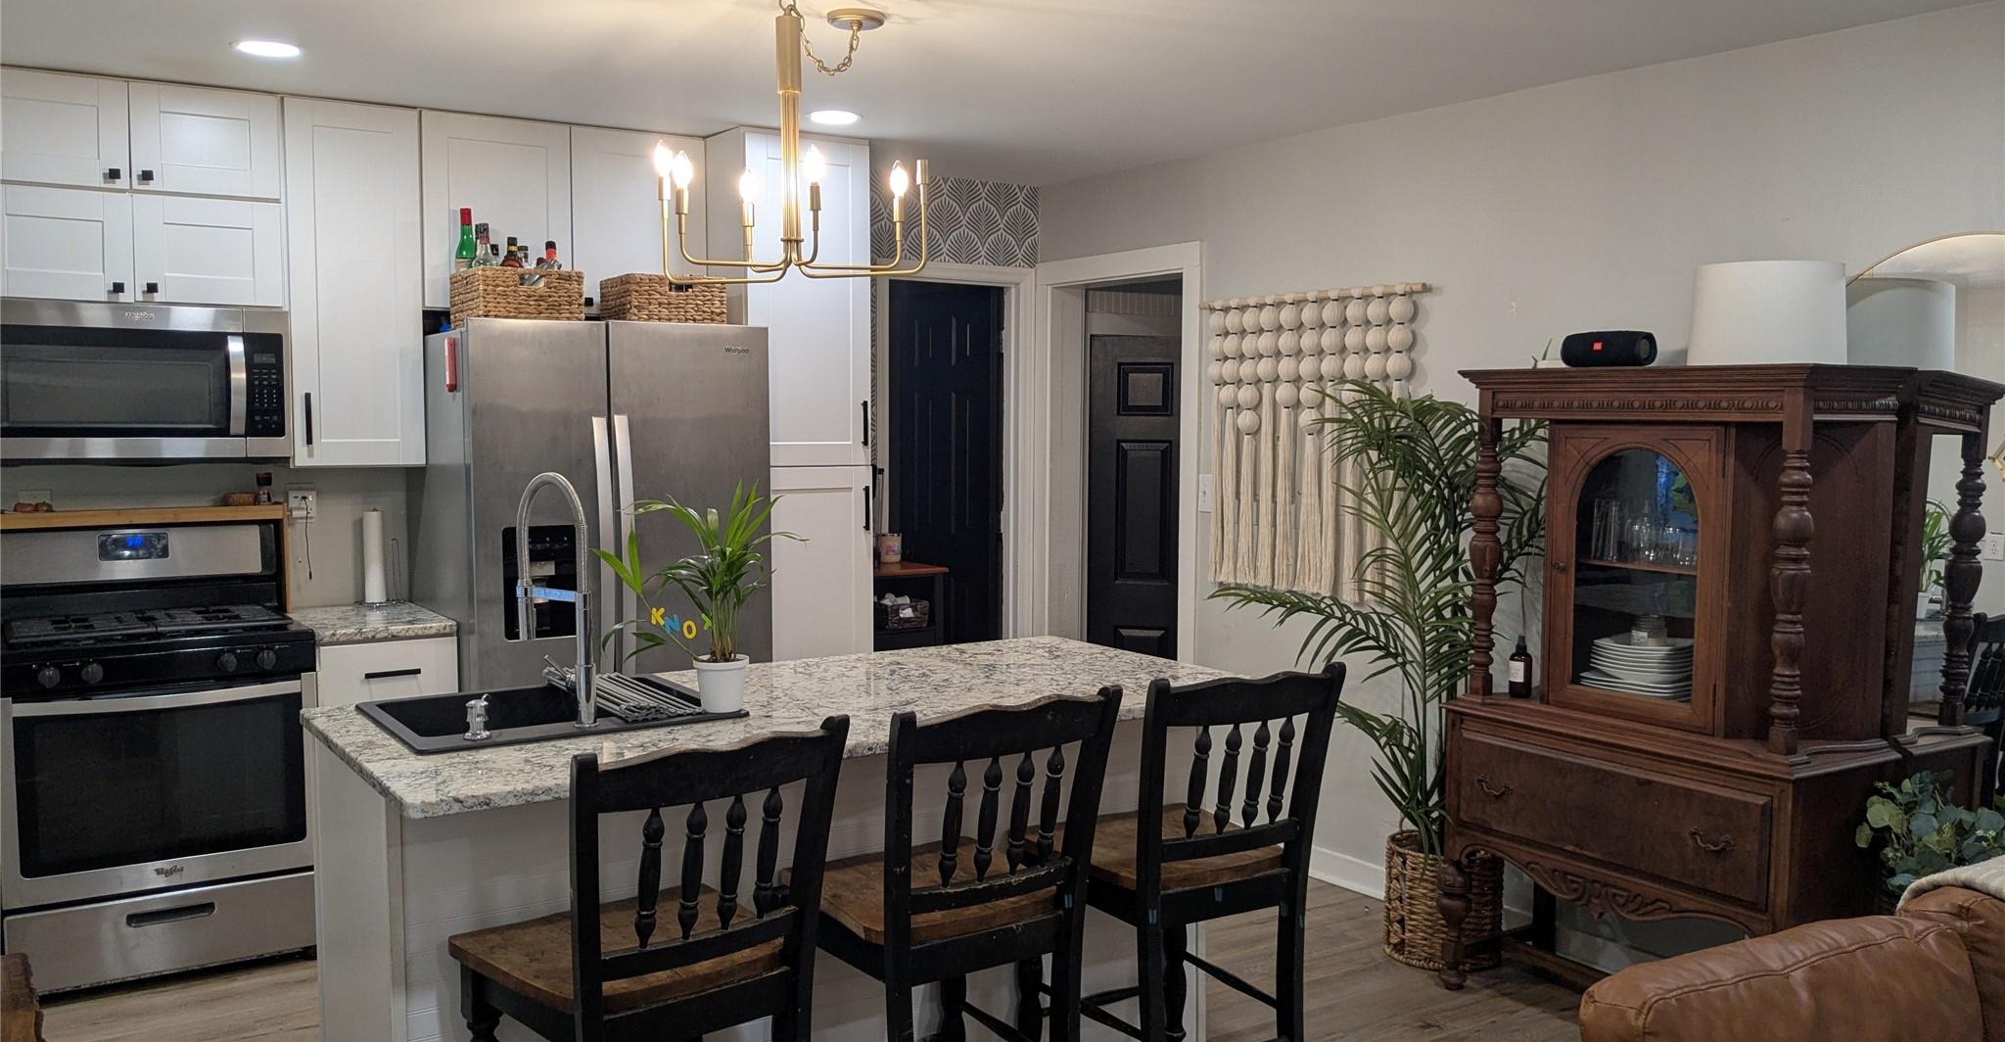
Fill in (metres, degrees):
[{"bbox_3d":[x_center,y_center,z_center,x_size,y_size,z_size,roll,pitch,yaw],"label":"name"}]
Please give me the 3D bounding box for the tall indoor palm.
[{"bbox_3d":[1.068,0.276,4.454,0.620,1.340,0.920,-3,5,-33],"label":"tall indoor palm"}]

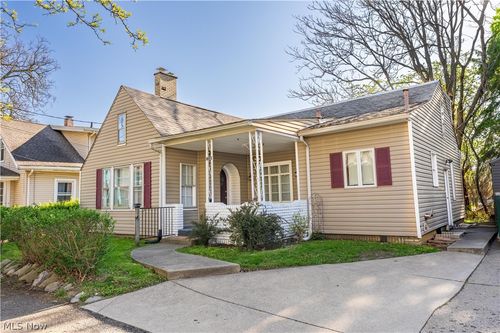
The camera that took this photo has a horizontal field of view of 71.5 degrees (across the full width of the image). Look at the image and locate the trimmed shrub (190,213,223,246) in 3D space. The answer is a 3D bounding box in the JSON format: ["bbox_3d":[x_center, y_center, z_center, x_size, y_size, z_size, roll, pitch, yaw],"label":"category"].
[{"bbox_3d":[-1.240,1.713,9.463,0.853,0.964,0.782,-2,-6,0],"label":"trimmed shrub"}]

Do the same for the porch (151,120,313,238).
[{"bbox_3d":[-0.706,0.580,10.895,4.212,3.370,2.345,-6,-7,37],"label":"porch"}]

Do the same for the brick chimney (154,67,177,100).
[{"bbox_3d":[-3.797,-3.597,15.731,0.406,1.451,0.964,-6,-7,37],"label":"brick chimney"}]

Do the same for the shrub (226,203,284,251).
[{"bbox_3d":[0.110,1.452,8.399,1.319,1.137,1.116,-6,-7,37],"label":"shrub"}]

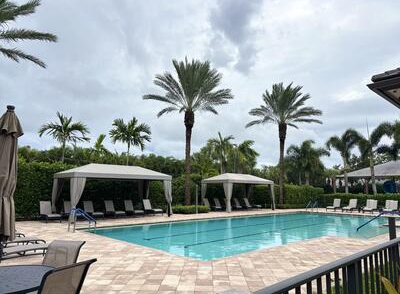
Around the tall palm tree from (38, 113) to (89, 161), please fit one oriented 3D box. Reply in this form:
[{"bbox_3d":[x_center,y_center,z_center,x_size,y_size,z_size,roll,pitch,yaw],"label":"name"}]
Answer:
[{"bbox_3d":[-10.214,1.081,22.377,3.800,7.500,3.800,8,-11,-41],"label":"tall palm tree"}]

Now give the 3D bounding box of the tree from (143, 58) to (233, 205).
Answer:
[{"bbox_3d":[-1.014,-1.069,23.571,7.166,12.243,7.166,0,-8,0],"label":"tree"}]

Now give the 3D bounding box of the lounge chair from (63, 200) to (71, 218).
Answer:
[{"bbox_3d":[-7.005,3.543,16.701,0.660,1.020,1.900,8,-11,-41],"label":"lounge chair"}]

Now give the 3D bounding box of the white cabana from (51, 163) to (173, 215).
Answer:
[{"bbox_3d":[-5.218,2.723,18.468,6.102,3.204,3.295,8,-11,-41],"label":"white cabana"}]

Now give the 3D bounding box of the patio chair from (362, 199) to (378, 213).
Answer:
[{"bbox_3d":[13.589,4.766,24.093,1.500,1.000,0.700,8,-11,-41],"label":"patio chair"}]

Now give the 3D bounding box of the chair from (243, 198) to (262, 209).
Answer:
[{"bbox_3d":[4.876,5.247,27.718,0.660,1.000,1.500,8,-11,-41],"label":"chair"}]

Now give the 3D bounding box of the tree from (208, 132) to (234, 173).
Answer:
[{"bbox_3d":[2.514,2.498,34.860,3.071,8.513,3.071,0,-8,0],"label":"tree"}]

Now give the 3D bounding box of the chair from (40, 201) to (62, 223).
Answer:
[{"bbox_3d":[-7.947,3.415,15.868,0.660,1.020,1.900,8,-11,-41],"label":"chair"}]

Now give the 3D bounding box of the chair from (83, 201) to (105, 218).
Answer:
[{"bbox_3d":[-6.223,3.693,17.615,0.660,1.000,1.500,8,-11,-41],"label":"chair"}]

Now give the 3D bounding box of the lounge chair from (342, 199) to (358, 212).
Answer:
[{"bbox_3d":[12.371,4.818,24.564,1.900,1.020,0.660,8,-11,-41],"label":"lounge chair"}]

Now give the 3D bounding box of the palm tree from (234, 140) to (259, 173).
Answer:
[{"bbox_3d":[5.689,3.077,36.331,2.887,7.835,2.887,0,-8,0],"label":"palm tree"}]

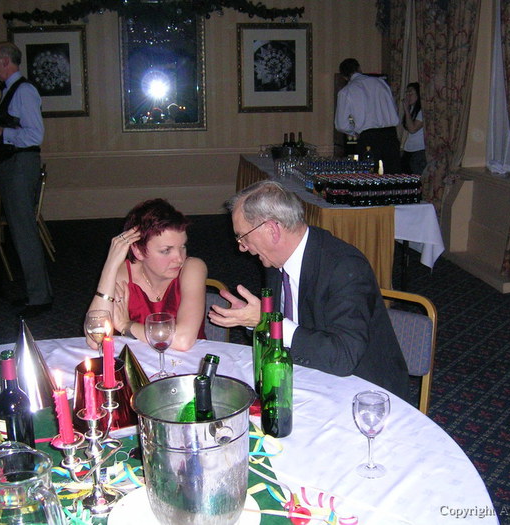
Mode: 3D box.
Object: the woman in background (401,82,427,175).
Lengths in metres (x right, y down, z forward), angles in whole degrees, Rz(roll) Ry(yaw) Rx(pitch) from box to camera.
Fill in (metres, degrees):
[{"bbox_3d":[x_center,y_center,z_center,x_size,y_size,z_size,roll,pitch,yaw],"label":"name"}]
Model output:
[{"bbox_3d":[1.547,-0.930,6.778,0.360,1.580,0.420,-5,14,-17],"label":"woman in background"}]

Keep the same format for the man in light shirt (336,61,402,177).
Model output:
[{"bbox_3d":[1.123,-1.009,6.706,0.560,1.770,0.500,-7,15,-24],"label":"man in light shirt"}]

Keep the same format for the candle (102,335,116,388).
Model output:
[{"bbox_3d":[-0.293,0.199,1.417,0.023,0.108,0.023,-1,14,0],"label":"candle"}]

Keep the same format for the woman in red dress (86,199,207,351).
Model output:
[{"bbox_3d":[-0.340,0.357,2.422,0.480,1.190,0.660,-2,14,-3],"label":"woman in red dress"}]

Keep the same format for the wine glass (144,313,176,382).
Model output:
[{"bbox_3d":[-0.261,0.243,1.968,0.082,0.174,0.082,-1,14,0],"label":"wine glass"}]

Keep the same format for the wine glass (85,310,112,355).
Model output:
[{"bbox_3d":[-0.431,0.225,1.973,0.083,0.175,0.083,-1,14,0],"label":"wine glass"}]

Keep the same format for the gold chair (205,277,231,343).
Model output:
[{"bbox_3d":[-0.322,0.520,2.435,0.450,0.890,0.550,0,14,6],"label":"gold chair"}]

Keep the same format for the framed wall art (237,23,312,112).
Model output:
[{"bbox_3d":[0.246,-2.331,8.521,0.904,1.031,0.040,-3,14,-7],"label":"framed wall art"}]

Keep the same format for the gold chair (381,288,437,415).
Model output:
[{"bbox_3d":[0.222,0.556,2.225,0.450,0.890,0.560,12,19,42],"label":"gold chair"}]

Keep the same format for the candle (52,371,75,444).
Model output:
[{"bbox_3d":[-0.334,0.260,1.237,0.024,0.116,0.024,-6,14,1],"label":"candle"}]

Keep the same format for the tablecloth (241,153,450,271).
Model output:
[{"bbox_3d":[0.571,-0.569,6.383,0.830,0.460,3.600,-3,14,-8],"label":"tablecloth"}]

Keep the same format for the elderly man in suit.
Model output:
[{"bbox_3d":[0.176,0.383,2.207,0.770,1.250,0.560,-10,16,-32],"label":"elderly man in suit"}]

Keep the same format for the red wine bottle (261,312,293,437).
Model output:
[{"bbox_3d":[0.052,0.256,1.643,0.075,0.292,0.075,-1,14,0],"label":"red wine bottle"}]

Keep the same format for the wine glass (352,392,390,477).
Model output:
[{"bbox_3d":[0.245,0.359,1.476,0.078,0.165,0.078,-1,14,0],"label":"wine glass"}]

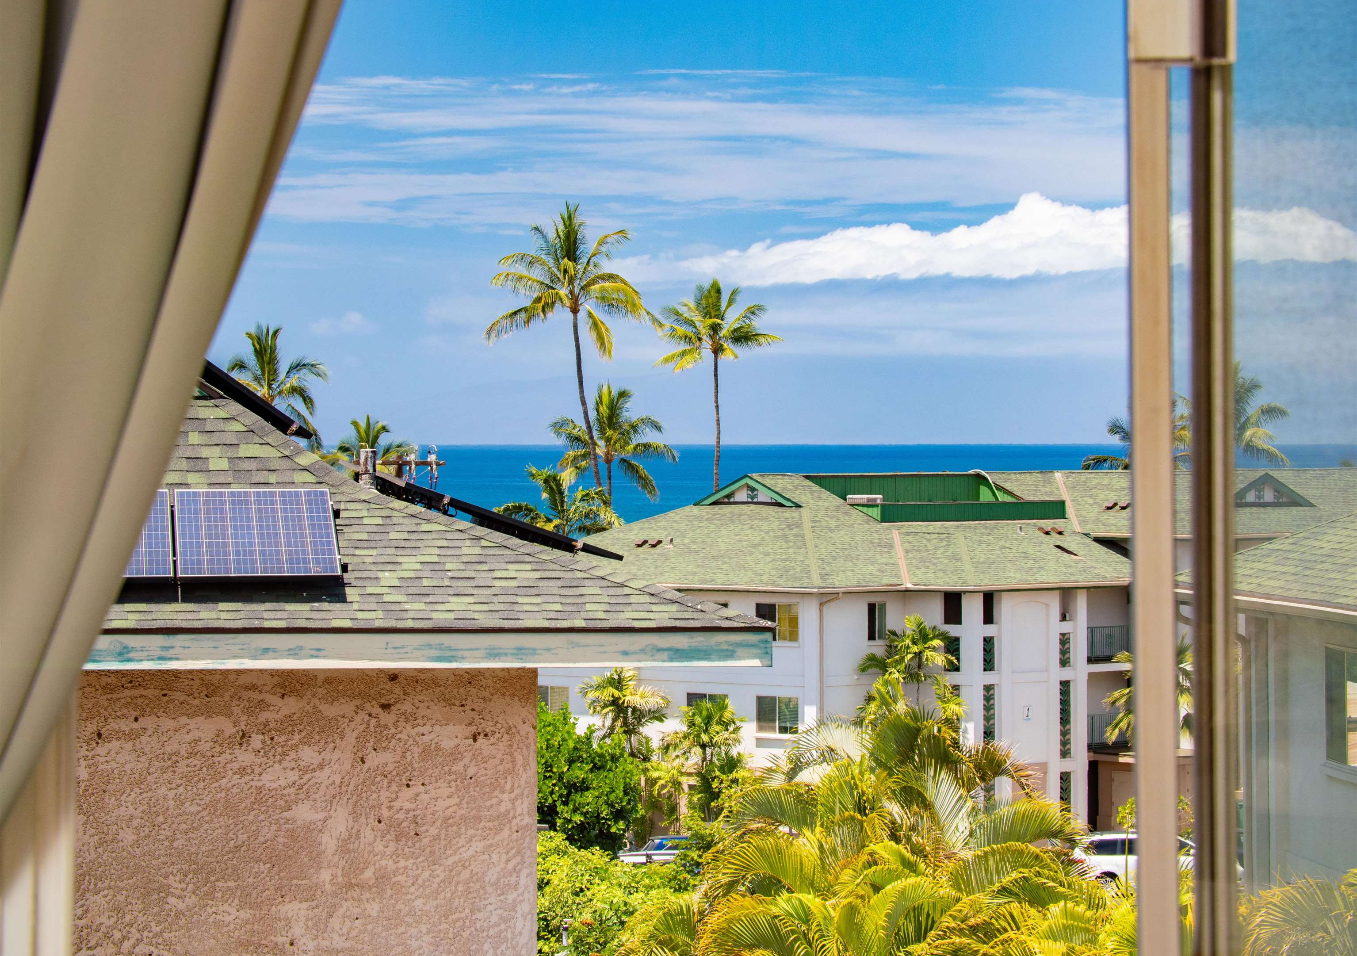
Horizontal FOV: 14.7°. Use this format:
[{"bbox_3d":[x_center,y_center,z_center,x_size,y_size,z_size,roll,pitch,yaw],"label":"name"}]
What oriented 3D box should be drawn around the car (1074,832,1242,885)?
[{"bbox_3d":[13.508,10.745,147.000,4.800,1.730,1.900,0,0,-2],"label":"car"}]

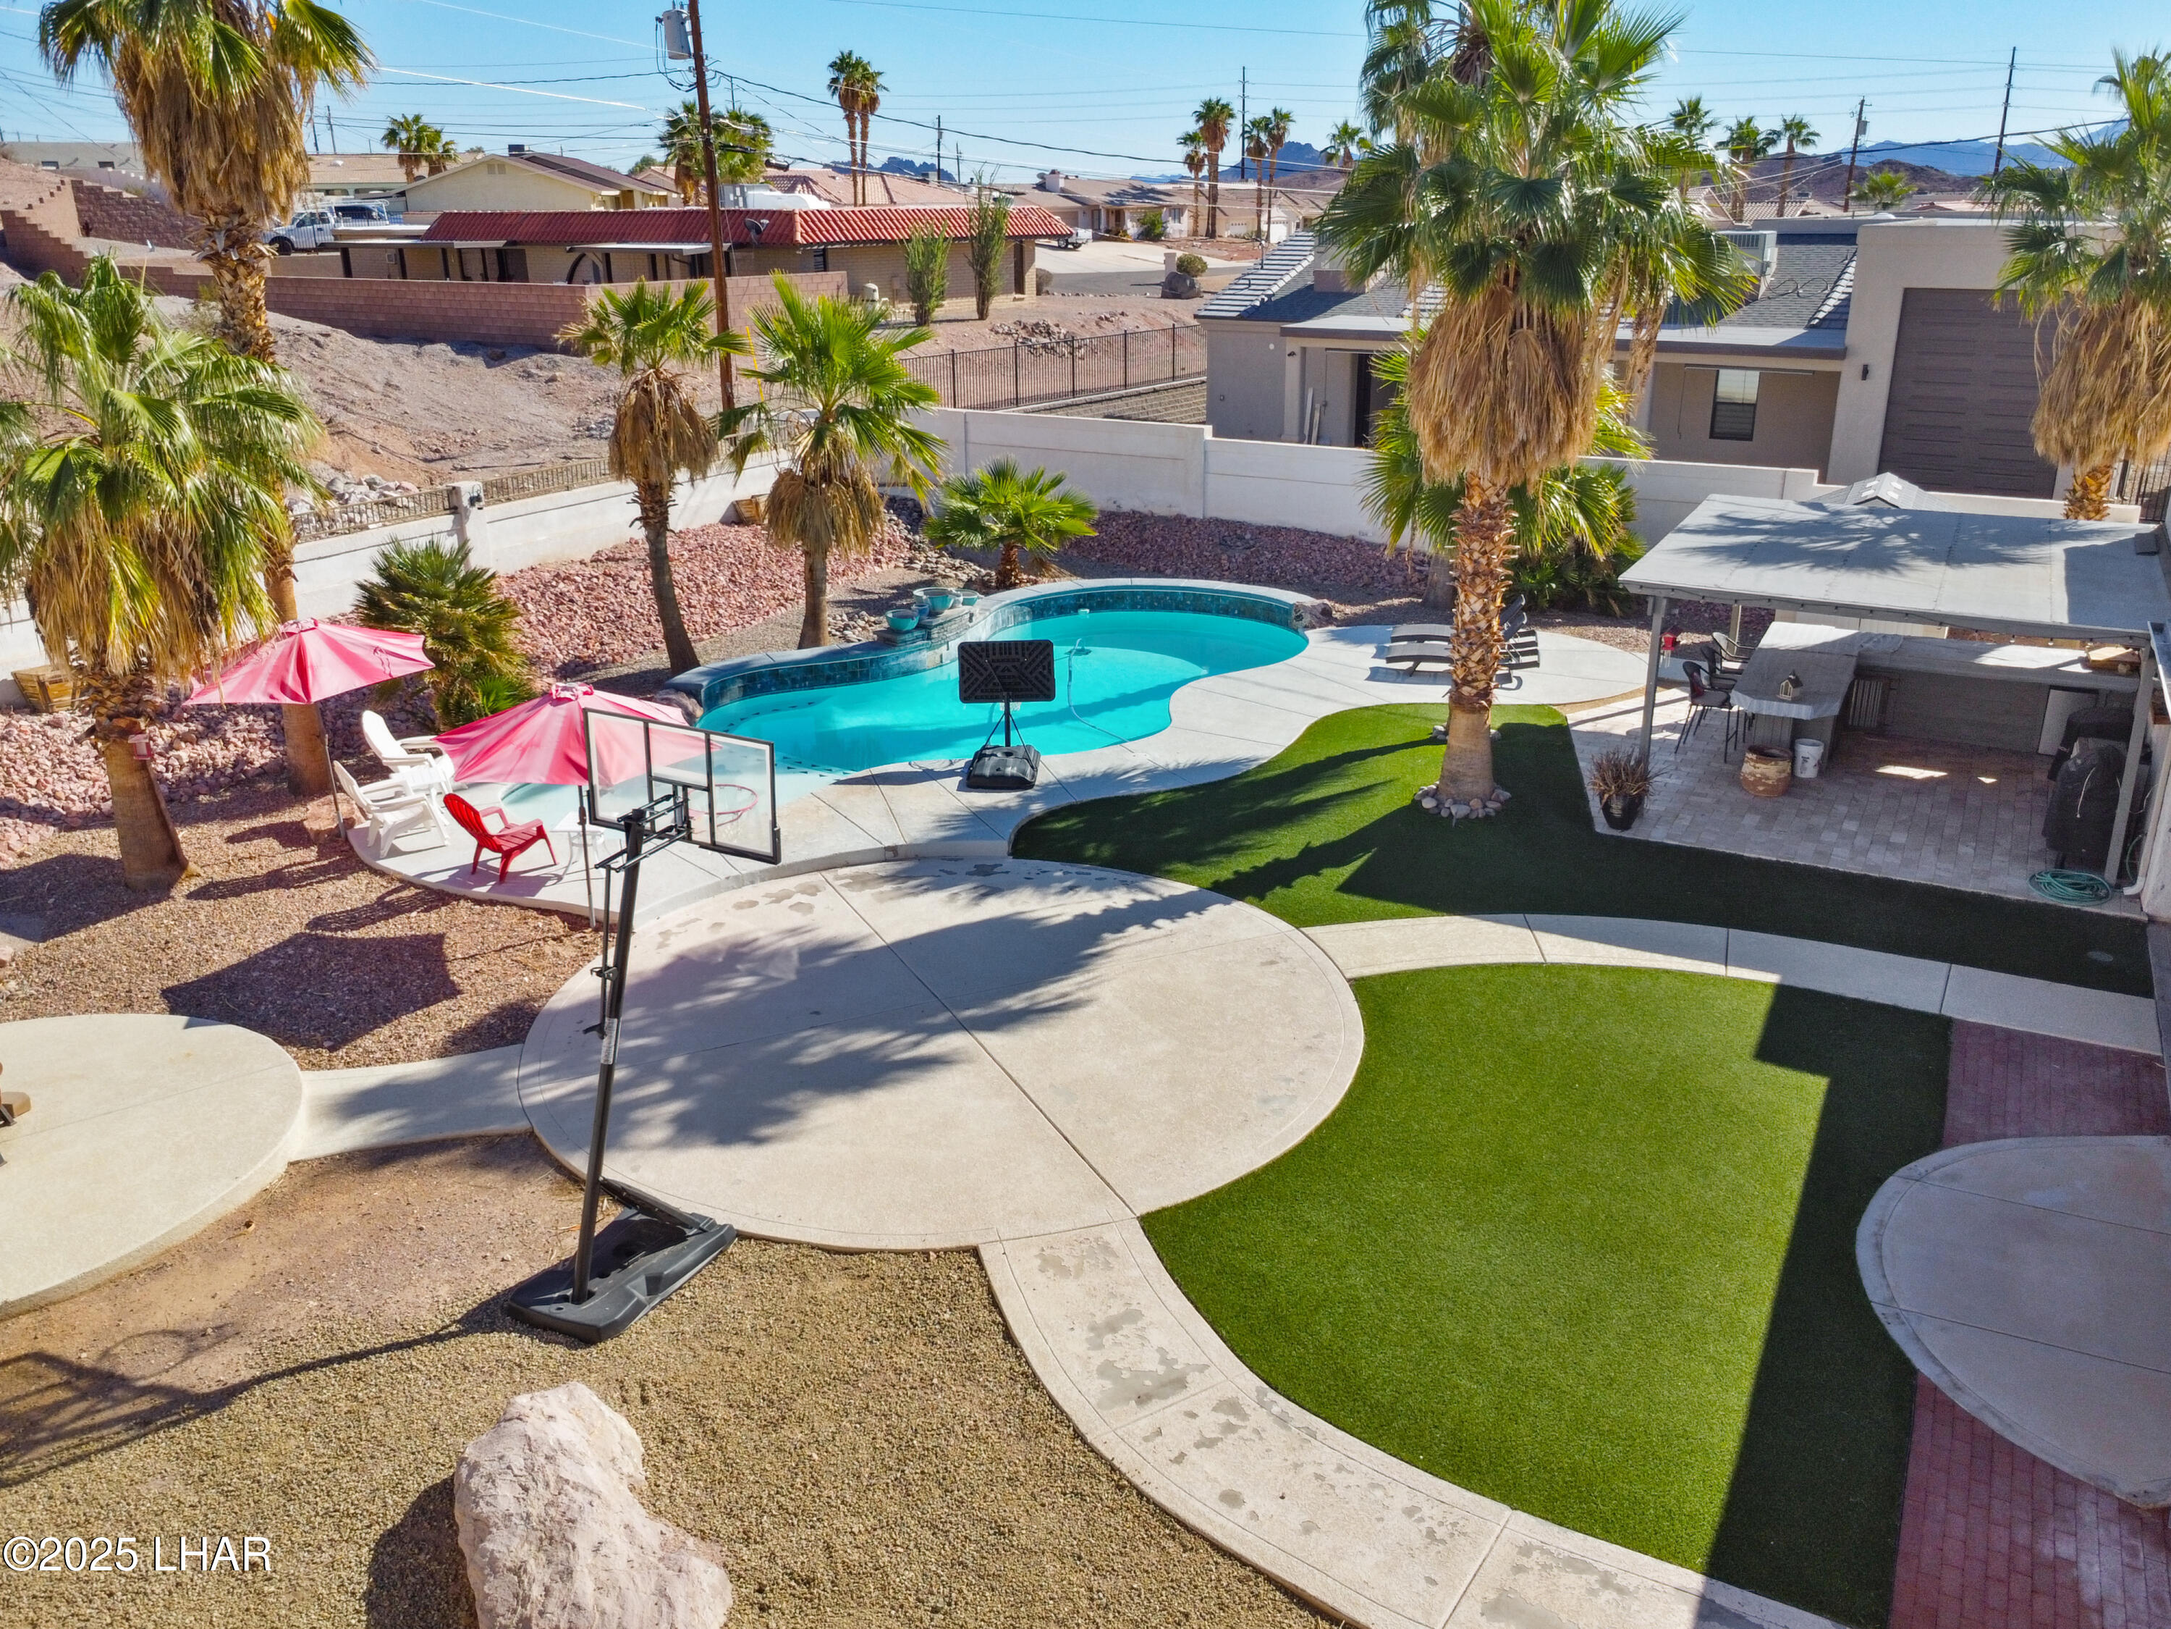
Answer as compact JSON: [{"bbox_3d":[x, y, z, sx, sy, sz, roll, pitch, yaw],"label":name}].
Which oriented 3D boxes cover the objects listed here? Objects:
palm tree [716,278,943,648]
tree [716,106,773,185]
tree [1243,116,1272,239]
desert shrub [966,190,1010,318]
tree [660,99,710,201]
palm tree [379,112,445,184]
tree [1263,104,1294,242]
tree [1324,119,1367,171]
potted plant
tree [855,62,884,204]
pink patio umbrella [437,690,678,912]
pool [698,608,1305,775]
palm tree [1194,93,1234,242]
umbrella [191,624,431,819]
[{"bbox_3d":[-3.477,-4.525,19.882,3.100,4.740,3.000,-1,22,0],"label":"palm tree"},{"bbox_3d":[-17.194,-31.890,74.890,3.000,6.057,3.000,-1,21,0],"label":"tree"},{"bbox_3d":[14.036,-52.074,123.796,2.300,9.420,2.300,-1,22,0],"label":"tree"},{"bbox_3d":[-3.376,-19.821,53.298,1.600,4.300,1.600,-1,19,0],"label":"desert shrub"},{"bbox_3d":[-21.611,-34.795,83.069,3.000,8.500,3.000,-1,19,0],"label":"tree"},{"bbox_3d":[-38.099,-36.093,86.447,3.300,7.590,3.300,-1,22,0],"label":"palm tree"},{"bbox_3d":[14.160,-46.923,110.343,2.600,9.040,2.600,-1,21,0],"label":"tree"},{"bbox_3d":[18.123,-44.104,106.742,2.800,9.140,2.800,-1,22,0],"label":"tree"},{"bbox_3d":[5.267,-0.257,14.929,0.640,0.780,0.640,-1,19,0],"label":"potted plant"},{"bbox_3d":[-14.955,-45.506,104.790,2.400,12.400,2.400,-1,19,0],"label":"tree"},{"bbox_3d":[-4.534,-0.060,13.694,2.600,2.340,2.600,-1,22,0],"label":"pink patio umbrella"},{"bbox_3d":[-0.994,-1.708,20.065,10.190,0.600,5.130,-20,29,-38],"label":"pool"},{"bbox_3d":[9.798,-49.443,115.202,3.300,10.000,3.300,-1,19,0],"label":"palm tree"},{"bbox_3d":[-7.834,-0.854,15.458,2.454,2.355,2.454,-1,21,0],"label":"umbrella"}]

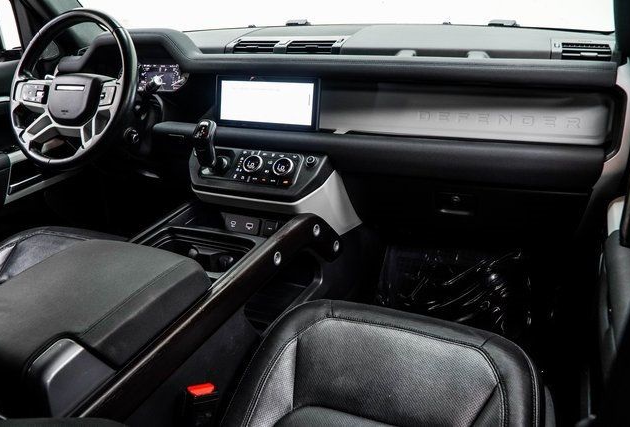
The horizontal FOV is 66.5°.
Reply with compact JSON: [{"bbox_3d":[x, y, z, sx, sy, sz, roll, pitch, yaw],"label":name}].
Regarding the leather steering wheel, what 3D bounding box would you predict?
[{"bbox_3d":[-0.573,-0.294,1.146,0.380,0.380,0.090,7,-2,20],"label":"leather steering wheel"}]

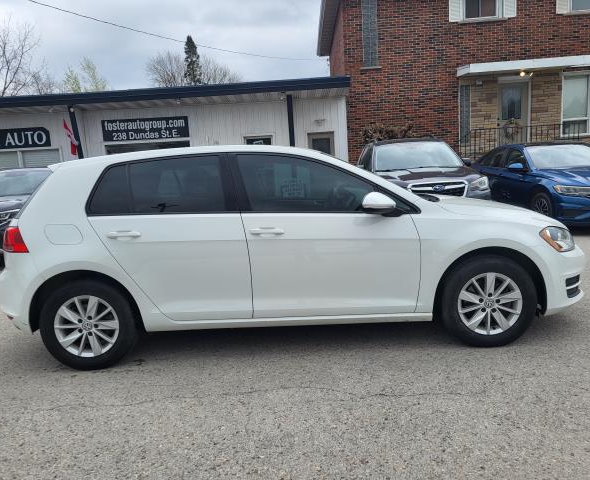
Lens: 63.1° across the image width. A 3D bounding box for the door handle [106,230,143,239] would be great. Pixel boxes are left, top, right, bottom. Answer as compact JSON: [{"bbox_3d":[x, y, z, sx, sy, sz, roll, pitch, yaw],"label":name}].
[{"bbox_3d":[-1.075,-0.028,3.030,0.225,0.050,0.055,-3,8,0],"label":"door handle"}]

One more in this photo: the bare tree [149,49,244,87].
[{"bbox_3d":[-7.230,-8.886,36.720,7.500,10.700,7.000,-5,8,-11],"label":"bare tree"}]

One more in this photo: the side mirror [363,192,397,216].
[{"bbox_3d":[0.529,-0.220,2.976,0.210,0.160,0.210,-3,8,0],"label":"side mirror"}]

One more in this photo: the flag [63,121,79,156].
[{"bbox_3d":[-5.533,-2.513,11.900,0.420,0.900,0.300,-3,8,0],"label":"flag"}]

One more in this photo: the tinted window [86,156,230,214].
[{"bbox_3d":[-0.909,-0.358,3.132,0.920,0.400,0.090,-3,-12,0],"label":"tinted window"}]

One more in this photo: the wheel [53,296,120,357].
[{"bbox_3d":[-1.356,0.556,3.194,0.420,0.420,0.160,-3,8,0],"label":"wheel"}]

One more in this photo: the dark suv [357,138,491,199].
[{"bbox_3d":[2.122,-1.110,9.170,1.840,1.680,4.800,-3,8,2],"label":"dark suv"}]

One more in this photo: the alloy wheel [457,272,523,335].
[{"bbox_3d":[1.277,0.409,3.197,0.420,0.420,0.160,-3,8,0],"label":"alloy wheel"}]

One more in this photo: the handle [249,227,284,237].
[{"bbox_3d":[-0.171,-0.051,3.038,0.225,0.050,0.055,-3,8,0],"label":"handle"}]

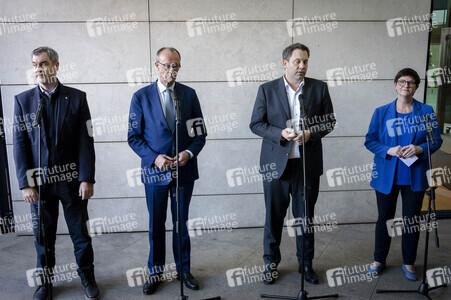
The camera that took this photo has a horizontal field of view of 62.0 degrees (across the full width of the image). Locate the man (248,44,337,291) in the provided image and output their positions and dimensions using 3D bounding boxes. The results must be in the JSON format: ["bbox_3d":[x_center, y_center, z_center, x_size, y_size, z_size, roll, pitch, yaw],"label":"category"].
[{"bbox_3d":[0.535,0.107,3.024,0.671,1.878,0.400,0,9,3],"label":"man"}]

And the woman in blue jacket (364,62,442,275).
[{"bbox_3d":[1.431,0.190,3.068,0.567,1.676,0.370,3,9,23],"label":"woman in blue jacket"}]

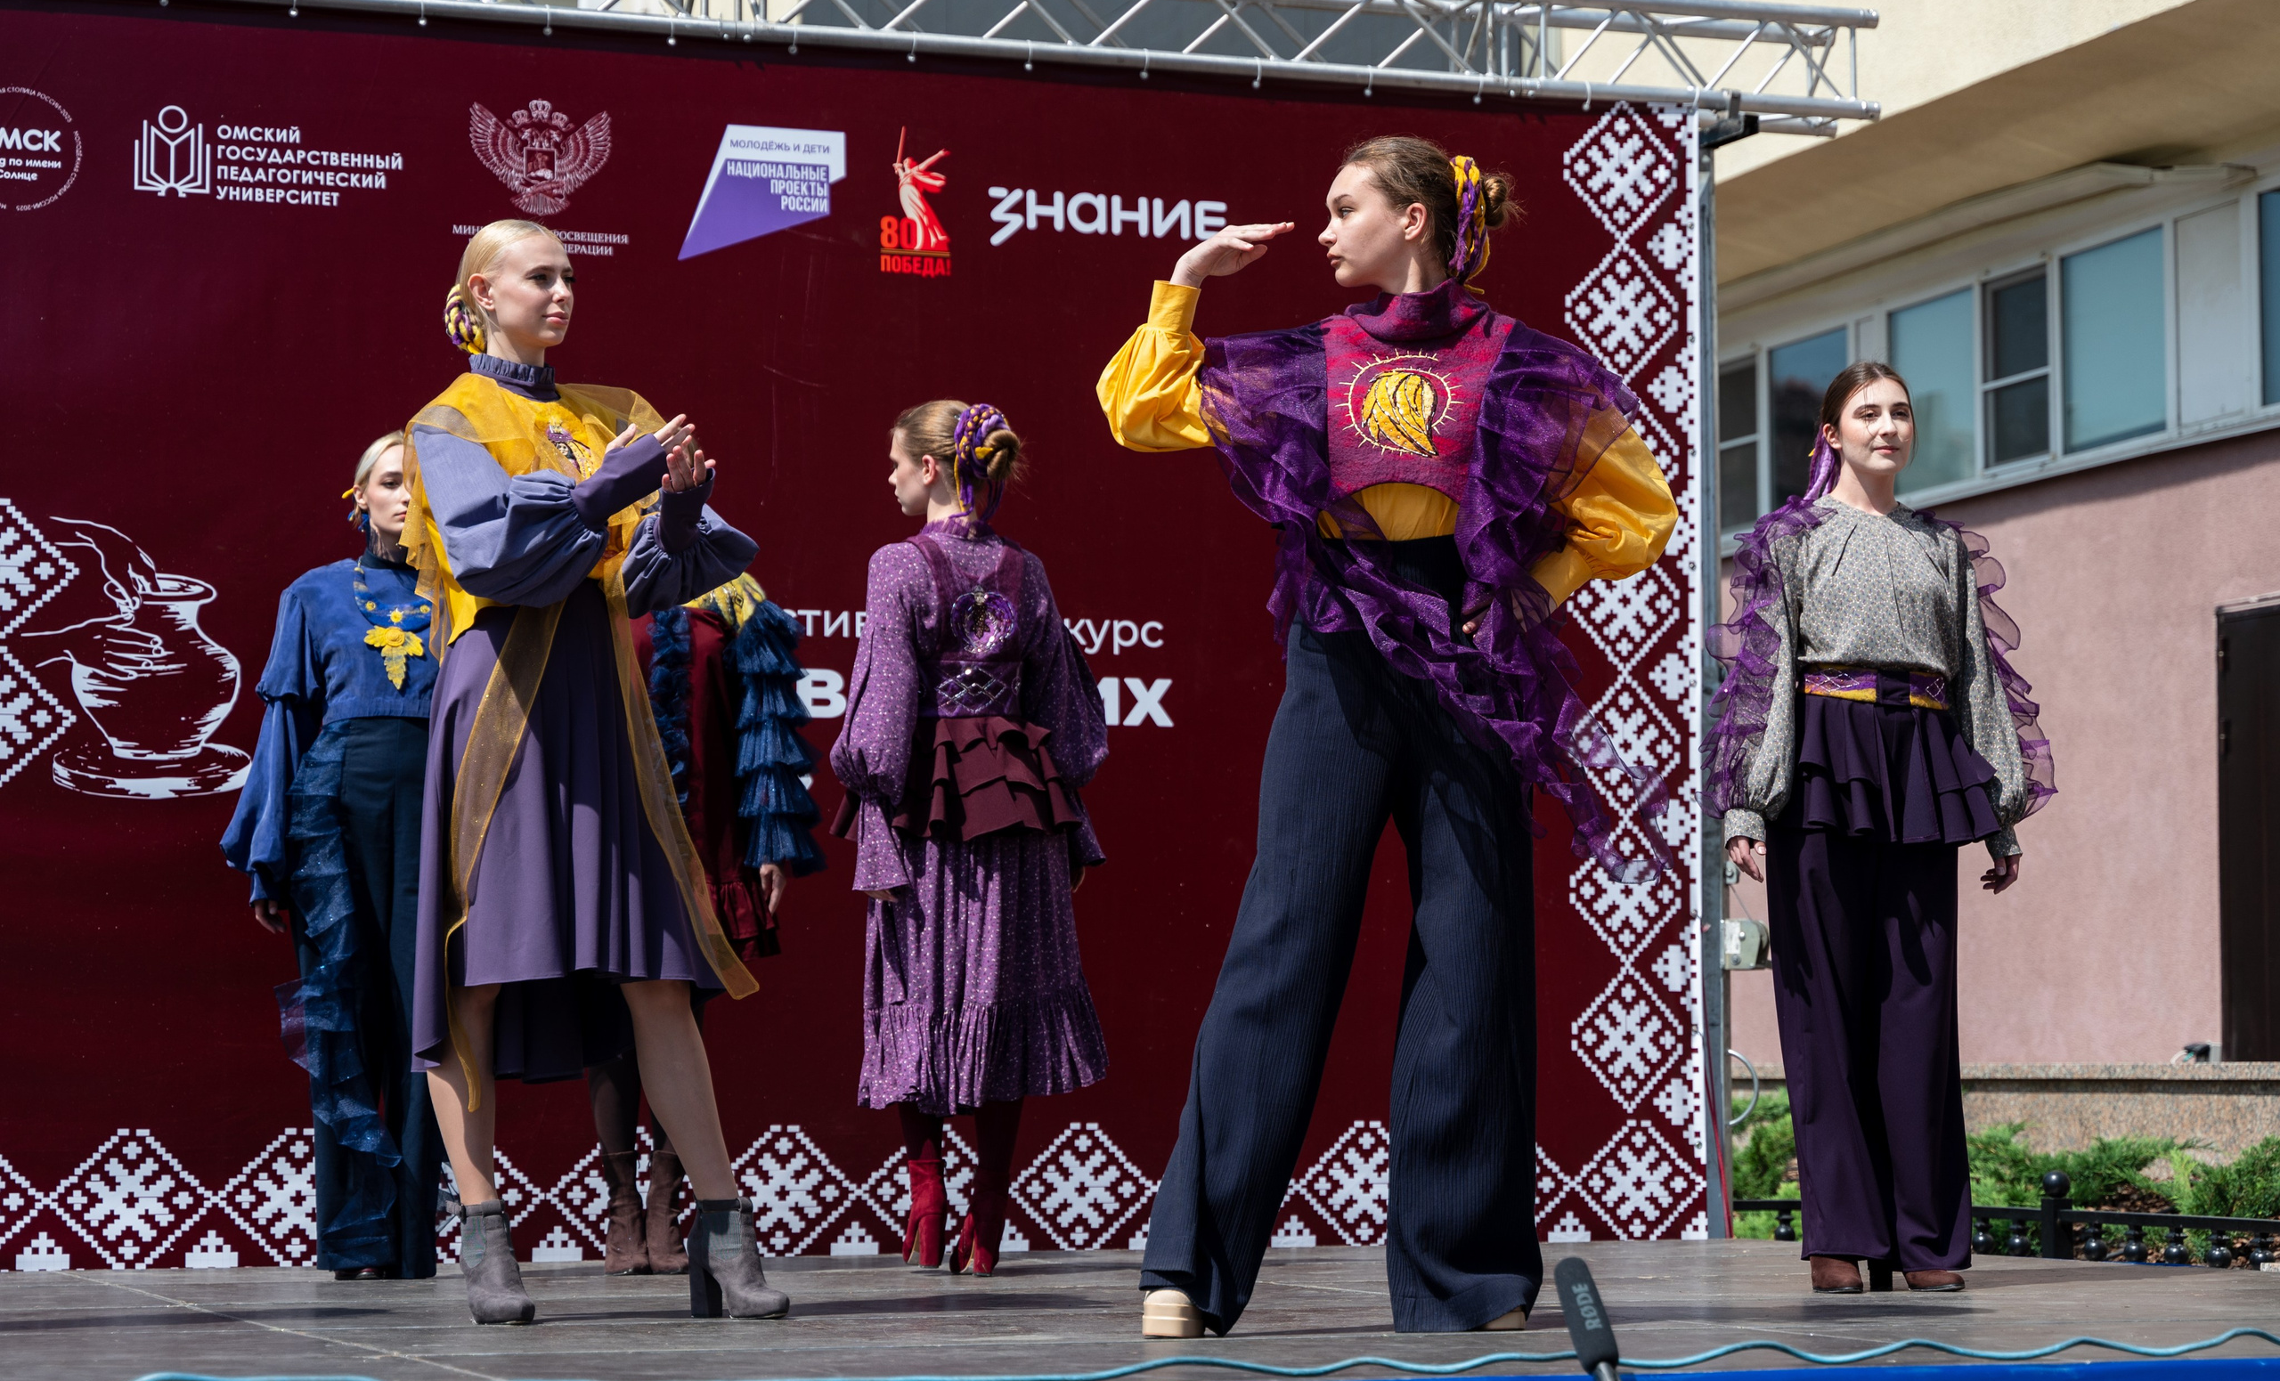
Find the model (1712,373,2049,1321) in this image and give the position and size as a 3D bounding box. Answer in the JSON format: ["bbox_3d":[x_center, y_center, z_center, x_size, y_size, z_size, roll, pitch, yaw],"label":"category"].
[{"bbox_3d":[1.388,0.245,6.997,0.620,1.742,0.380,0,-6,-3],"label":"model"}]

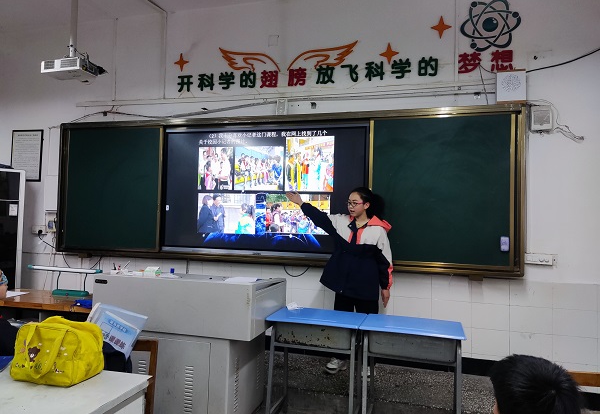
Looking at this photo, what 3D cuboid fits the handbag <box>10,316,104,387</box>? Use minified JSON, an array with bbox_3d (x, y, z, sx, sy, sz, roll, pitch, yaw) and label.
[{"bbox_3d":[-0.936,0.548,1.704,0.270,0.216,0.190,1,-1,15],"label":"handbag"}]

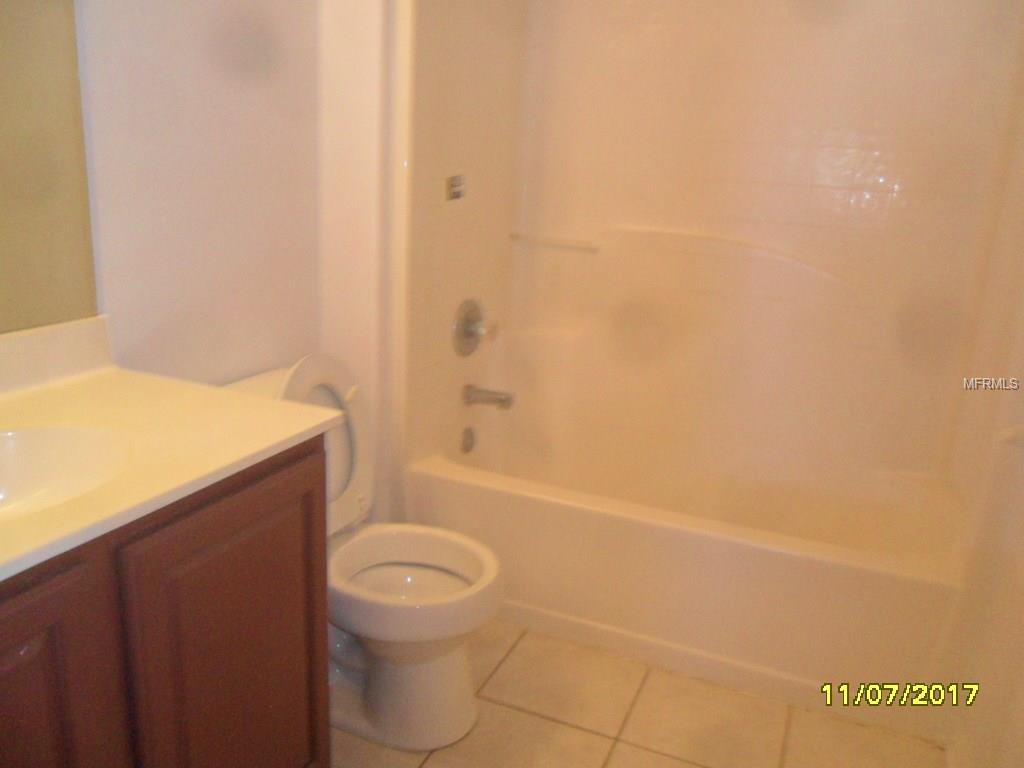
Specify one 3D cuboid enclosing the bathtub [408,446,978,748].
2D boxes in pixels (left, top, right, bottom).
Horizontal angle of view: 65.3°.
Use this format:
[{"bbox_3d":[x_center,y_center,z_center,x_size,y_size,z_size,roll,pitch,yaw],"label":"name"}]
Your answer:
[{"bbox_3d":[0.468,0.450,2.314,1.405,0.407,0.711,9,16,21],"label":"bathtub"}]

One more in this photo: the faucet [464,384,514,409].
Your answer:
[{"bbox_3d":[-0.071,0.044,2.429,0.157,0.066,0.061,9,16,21],"label":"faucet"}]

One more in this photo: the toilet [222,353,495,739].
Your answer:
[{"bbox_3d":[-0.363,0.340,1.821,0.707,0.790,0.454,9,16,21],"label":"toilet"}]

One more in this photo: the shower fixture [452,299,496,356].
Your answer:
[{"bbox_3d":[-0.091,-0.164,2.385,0.091,0.174,0.174,9,16,21],"label":"shower fixture"}]

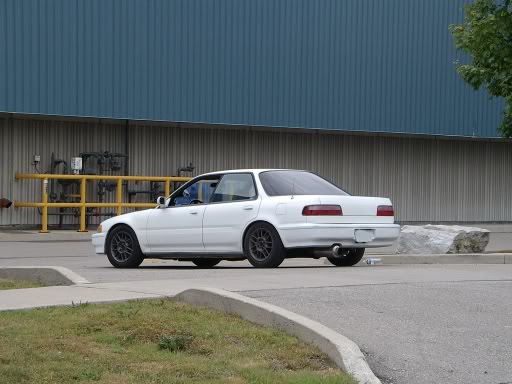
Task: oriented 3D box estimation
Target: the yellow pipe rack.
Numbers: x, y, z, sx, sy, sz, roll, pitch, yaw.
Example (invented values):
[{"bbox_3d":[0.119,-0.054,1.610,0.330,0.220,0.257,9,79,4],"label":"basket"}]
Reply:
[{"bbox_3d":[-2.768,0.243,34.939,5.259,1.184,1.132,1,1,-44],"label":"yellow pipe rack"}]

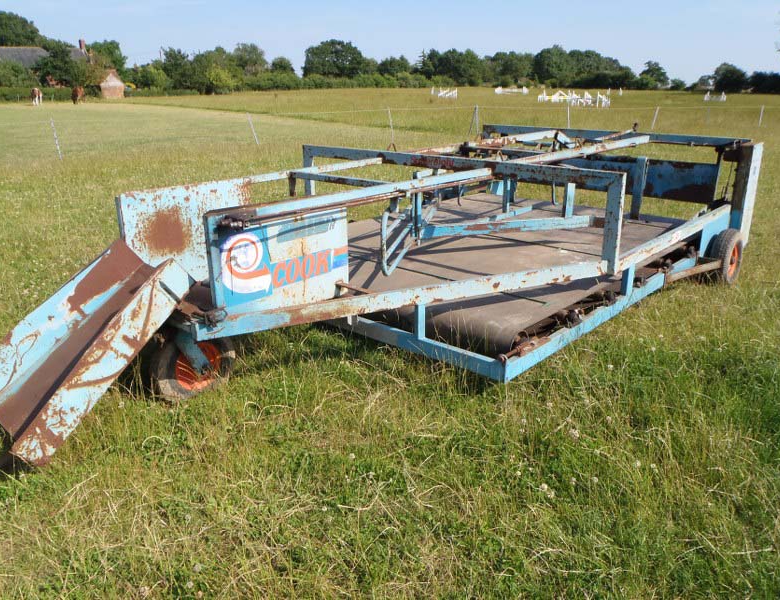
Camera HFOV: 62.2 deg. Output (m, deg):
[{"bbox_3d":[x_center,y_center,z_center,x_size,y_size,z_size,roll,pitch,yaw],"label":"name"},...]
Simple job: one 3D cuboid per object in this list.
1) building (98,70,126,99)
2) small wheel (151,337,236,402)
[{"bbox_3d":[-32.400,-25.255,75.554,2.500,3.300,3.200,-12,22,-28],"label":"building"},{"bbox_3d":[-0.985,0.321,3.270,0.410,0.410,0.110,-19,25,-40],"label":"small wheel"}]

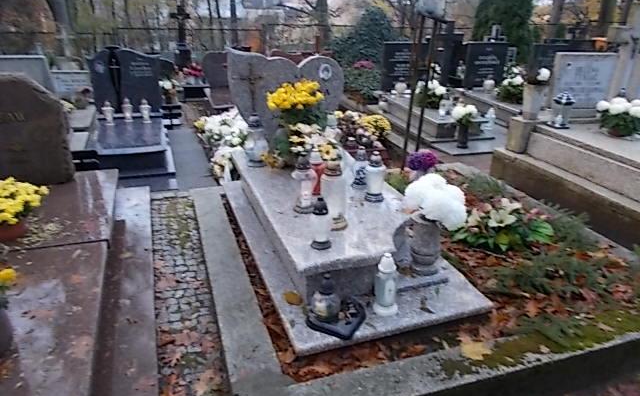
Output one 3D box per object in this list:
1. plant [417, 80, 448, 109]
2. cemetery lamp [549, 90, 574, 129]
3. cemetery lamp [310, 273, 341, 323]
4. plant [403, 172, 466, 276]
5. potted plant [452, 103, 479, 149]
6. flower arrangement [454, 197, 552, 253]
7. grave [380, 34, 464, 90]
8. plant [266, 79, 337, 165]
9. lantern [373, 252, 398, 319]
[{"bbox_3d":[1.358,-1.234,5.688,0.360,0.316,0.360,-5,24,-11],"label":"plant"},{"bbox_3d":[2.261,-0.819,4.440,0.165,0.305,0.165,-5,24,-11],"label":"cemetery lamp"},{"bbox_3d":[0.025,0.441,2.168,0.134,0.223,0.134,1,23,0],"label":"cemetery lamp"},{"bbox_3d":[0.565,0.138,2.435,0.290,0.510,0.270,-1,23,1],"label":"plant"},{"bbox_3d":[1.534,-0.750,5.020,0.250,0.440,0.230,-9,24,-17],"label":"potted plant"},{"bbox_3d":[1.142,0.163,3.037,0.642,0.225,0.398,-7,25,-17],"label":"flower arrangement"},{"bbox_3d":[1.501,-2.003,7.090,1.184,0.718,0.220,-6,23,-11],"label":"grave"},{"bbox_3d":[-0.128,-0.456,2.910,0.390,0.481,0.360,-8,24,-18],"label":"plant"},{"bbox_3d":[0.269,0.343,1.906,0.100,0.269,0.100,0,23,0],"label":"lantern"}]

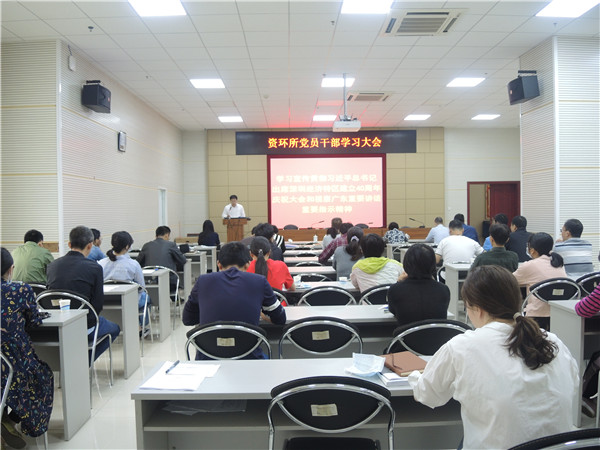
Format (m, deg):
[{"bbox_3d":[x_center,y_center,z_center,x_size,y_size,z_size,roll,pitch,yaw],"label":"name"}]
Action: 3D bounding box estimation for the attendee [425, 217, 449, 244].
[{"bbox_3d":[2.679,0.461,9.421,0.500,1.240,0.700,-1,2,-5],"label":"attendee"}]

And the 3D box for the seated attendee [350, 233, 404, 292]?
[{"bbox_3d":[0.683,0.708,4.319,0.500,1.270,0.720,-1,2,-1],"label":"seated attendee"}]

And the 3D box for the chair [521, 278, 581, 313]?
[{"bbox_3d":[2.125,0.867,4.352,0.500,0.820,0.530,-1,2,-7],"label":"chair"}]

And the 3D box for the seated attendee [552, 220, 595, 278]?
[{"bbox_3d":[2.878,0.598,5.268,0.500,1.300,0.750,-1,2,-13],"label":"seated attendee"}]

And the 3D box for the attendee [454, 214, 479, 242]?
[{"bbox_3d":[2.905,0.483,8.774,0.500,1.330,0.780,-1,2,-4],"label":"attendee"}]

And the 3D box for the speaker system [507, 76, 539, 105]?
[{"bbox_3d":[3.340,-2.000,7.240,0.250,0.300,0.465,-8,1,0],"label":"speaker system"}]

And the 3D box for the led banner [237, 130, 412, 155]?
[{"bbox_3d":[0.775,-2.414,14.200,5.280,0.670,0.100,-1,2,-1],"label":"led banner"}]

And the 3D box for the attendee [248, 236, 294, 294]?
[{"bbox_3d":[-0.279,0.704,4.173,0.460,1.240,0.750,-1,2,-1],"label":"attendee"}]

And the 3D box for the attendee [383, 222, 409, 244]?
[{"bbox_3d":[1.841,0.503,9.358,0.500,1.170,0.700,-1,2,-1],"label":"attendee"}]

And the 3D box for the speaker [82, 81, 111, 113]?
[{"bbox_3d":[-3.120,-1.950,7.490,0.250,0.300,0.465,4,2,1],"label":"speaker"}]

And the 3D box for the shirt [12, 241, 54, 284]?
[{"bbox_3d":[-2.826,0.511,5.265,0.480,0.690,0.400,-1,2,-1],"label":"shirt"}]

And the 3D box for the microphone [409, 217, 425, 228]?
[{"bbox_3d":[2.912,-0.040,12.059,0.380,0.270,0.130,0,2,27],"label":"microphone"}]

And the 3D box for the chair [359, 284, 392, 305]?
[{"bbox_3d":[0.741,0.920,4.247,0.480,0.850,0.550,-1,2,-1],"label":"chair"}]

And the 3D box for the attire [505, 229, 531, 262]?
[{"bbox_3d":[2.854,0.369,6.419,0.450,0.645,0.340,-1,2,-19],"label":"attire"}]

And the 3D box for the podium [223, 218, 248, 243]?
[{"bbox_3d":[-1.564,0.425,11.791,0.600,1.150,0.450,-1,2,-1],"label":"podium"}]

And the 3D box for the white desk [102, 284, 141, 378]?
[{"bbox_3d":[-2.262,0.950,4.368,1.500,0.750,0.420,-1,2,-1],"label":"white desk"}]

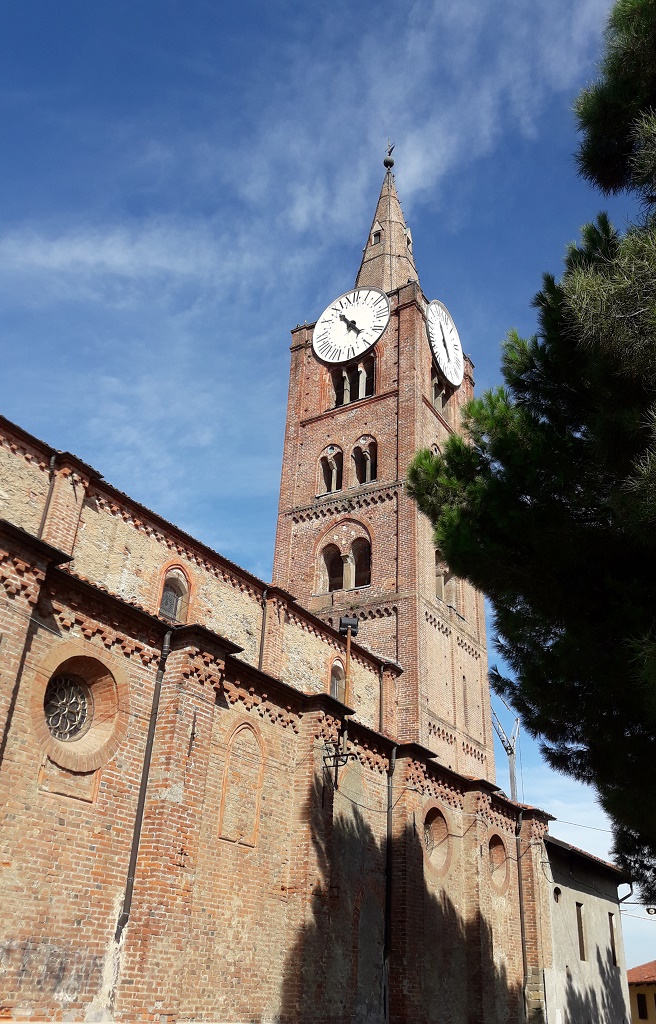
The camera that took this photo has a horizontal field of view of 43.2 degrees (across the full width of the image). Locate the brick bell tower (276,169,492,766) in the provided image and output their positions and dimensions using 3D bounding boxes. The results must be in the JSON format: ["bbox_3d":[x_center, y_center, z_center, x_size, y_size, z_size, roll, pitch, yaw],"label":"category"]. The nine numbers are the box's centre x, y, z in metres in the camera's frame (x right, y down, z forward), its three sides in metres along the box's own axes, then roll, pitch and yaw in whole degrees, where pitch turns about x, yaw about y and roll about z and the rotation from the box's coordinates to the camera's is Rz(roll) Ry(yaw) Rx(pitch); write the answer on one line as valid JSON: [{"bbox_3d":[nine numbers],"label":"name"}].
[{"bbox_3d":[2.815,-2.079,40.996,7.300,47.000,7.300,-15,-34,29],"label":"brick bell tower"}]

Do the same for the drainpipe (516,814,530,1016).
[{"bbox_3d":[6.064,12.321,25.523,0.200,5.800,0.130,-15,-34,29],"label":"drainpipe"}]

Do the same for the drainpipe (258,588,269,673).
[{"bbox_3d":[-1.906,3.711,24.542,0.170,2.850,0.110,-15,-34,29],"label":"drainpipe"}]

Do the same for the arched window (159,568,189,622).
[{"bbox_3d":[-4.129,2.278,21.888,0.300,1.580,1.000,-15,-34,29],"label":"arched window"}]

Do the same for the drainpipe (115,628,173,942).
[{"bbox_3d":[-2.851,4.210,13.225,0.220,4.700,0.130,-15,-34,29],"label":"drainpipe"}]

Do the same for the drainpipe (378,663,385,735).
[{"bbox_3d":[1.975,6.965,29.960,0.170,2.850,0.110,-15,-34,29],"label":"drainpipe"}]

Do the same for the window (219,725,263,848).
[{"bbox_3d":[-1.561,5.015,15.496,0.160,2.220,1.150,-15,-34,29],"label":"window"}]

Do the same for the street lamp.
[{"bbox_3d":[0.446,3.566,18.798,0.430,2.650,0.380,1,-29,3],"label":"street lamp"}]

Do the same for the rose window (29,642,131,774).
[{"bbox_3d":[-3.849,2.987,12.651,0.380,1.950,1.950,-15,-34,29],"label":"rose window"}]

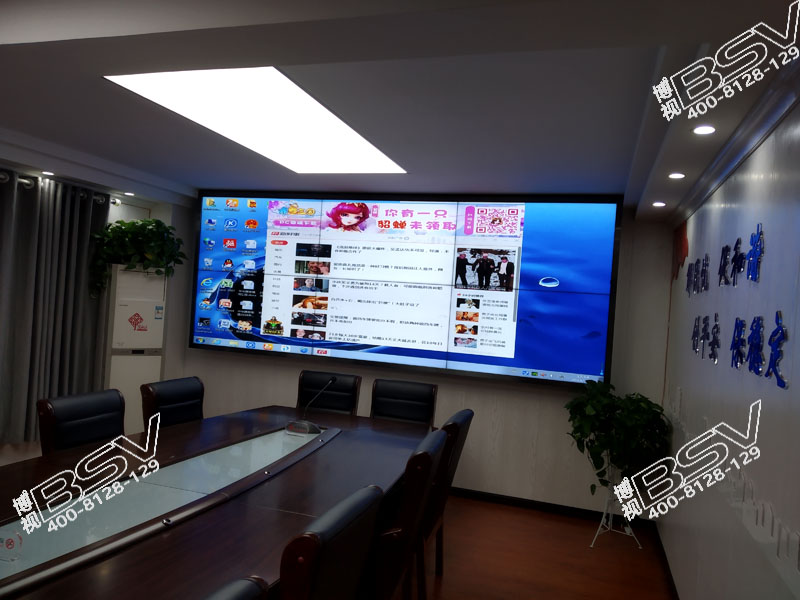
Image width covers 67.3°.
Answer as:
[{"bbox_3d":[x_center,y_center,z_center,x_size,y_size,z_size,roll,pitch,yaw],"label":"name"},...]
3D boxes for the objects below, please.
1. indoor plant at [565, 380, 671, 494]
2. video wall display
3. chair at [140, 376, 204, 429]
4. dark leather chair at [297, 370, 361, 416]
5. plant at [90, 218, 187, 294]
[{"bbox_3d":[1.489,0.947,4.134,0.660,0.740,0.600,4,1,17],"label":"indoor plant"},{"bbox_3d":[-0.123,-0.179,5.132,3.710,1.440,0.120,4,0,17],"label":"video wall display"},{"bbox_3d":[-1.260,1.028,3.785,0.600,0.980,0.520,4,1,22],"label":"chair"},{"bbox_3d":[-0.627,1.042,4.285,0.550,0.980,0.600,4,0,17],"label":"dark leather chair"},{"bbox_3d":[-2.131,-0.355,4.898,0.680,0.590,0.550,3,0,-27],"label":"plant"}]

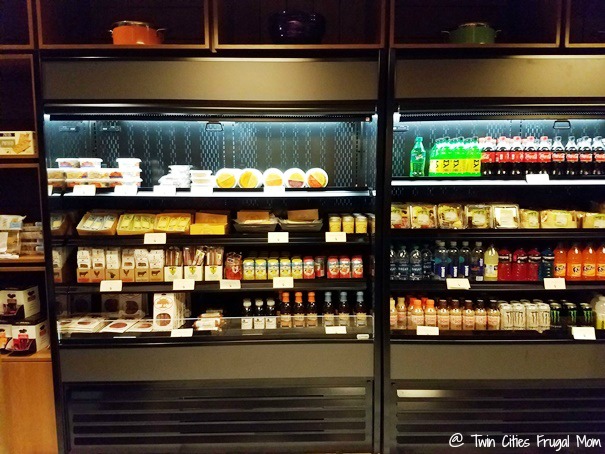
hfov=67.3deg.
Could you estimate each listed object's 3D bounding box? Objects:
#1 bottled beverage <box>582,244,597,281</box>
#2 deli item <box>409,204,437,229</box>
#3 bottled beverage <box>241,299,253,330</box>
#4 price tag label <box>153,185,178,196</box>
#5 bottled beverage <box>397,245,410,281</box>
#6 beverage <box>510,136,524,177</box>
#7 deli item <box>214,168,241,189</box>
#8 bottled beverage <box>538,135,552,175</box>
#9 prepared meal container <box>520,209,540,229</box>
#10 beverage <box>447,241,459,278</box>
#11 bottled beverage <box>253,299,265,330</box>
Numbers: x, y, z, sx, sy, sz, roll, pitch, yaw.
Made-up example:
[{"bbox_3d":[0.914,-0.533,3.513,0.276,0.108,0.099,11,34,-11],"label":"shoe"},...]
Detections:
[{"bbox_3d":[1.718,0.209,2.720,0.073,0.225,0.073,0,5,-1],"label":"bottled beverage"},{"bbox_3d":[0.698,-0.057,2.610,0.148,0.140,0.070,0,0,0],"label":"deli item"},{"bbox_3d":[-0.330,0.515,2.700,0.062,0.168,0.062,0,5,0],"label":"bottled beverage"},{"bbox_3d":[-0.774,-0.206,2.552,0.122,0.060,0.005,0,5,0],"label":"price tag label"},{"bbox_3d":[0.609,0.215,2.721,0.067,0.205,0.067,0,5,-1],"label":"bottled beverage"},{"bbox_3d":[1.260,-0.412,2.664,0.073,0.232,0.073,0,5,-1],"label":"beverage"},{"bbox_3d":[-0.439,-0.282,2.645,0.135,0.120,0.060,0,5,0],"label":"deli item"},{"bbox_3d":[1.394,-0.405,2.610,0.072,0.233,0.072,0,5,0],"label":"bottled beverage"},{"bbox_3d":[1.346,-0.047,2.687,0.115,0.112,0.090,0,5,-1],"label":"prepared meal container"},{"bbox_3d":[0.933,0.210,2.794,0.066,0.230,0.066,0,5,-1],"label":"beverage"},{"bbox_3d":[-0.257,0.515,2.700,0.062,0.168,0.062,0,5,0],"label":"bottled beverage"}]

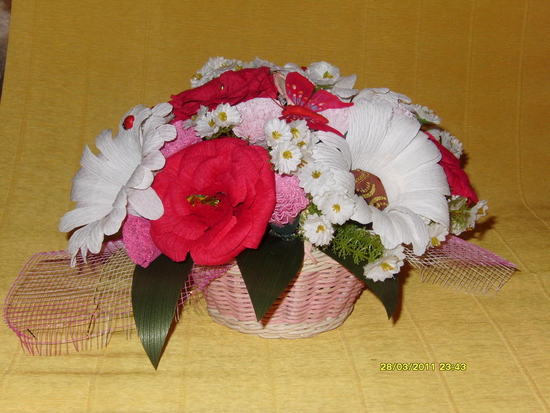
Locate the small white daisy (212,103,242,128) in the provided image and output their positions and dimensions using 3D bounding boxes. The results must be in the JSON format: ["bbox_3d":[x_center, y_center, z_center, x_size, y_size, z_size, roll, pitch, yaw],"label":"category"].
[{"bbox_3d":[-0.038,-0.072,0.810,0.024,0.024,0.013,0,-21,0],"label":"small white daisy"}]

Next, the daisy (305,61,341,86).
[{"bbox_3d":[0.042,-0.116,0.885,0.029,0.016,0.027,-4,54,-11],"label":"daisy"}]

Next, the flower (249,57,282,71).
[{"bbox_3d":[-0.007,-0.125,0.900,0.029,0.014,0.029,3,9,-1],"label":"flower"}]

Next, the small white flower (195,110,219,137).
[{"bbox_3d":[-0.054,-0.067,0.810,0.024,0.024,0.013,5,-20,14],"label":"small white flower"}]

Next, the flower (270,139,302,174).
[{"bbox_3d":[0.009,-0.038,0.785,0.025,0.025,0.013,0,-12,0],"label":"flower"}]

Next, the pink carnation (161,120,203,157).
[{"bbox_3d":[-0.075,-0.054,0.815,0.045,0.038,0.045,9,63,25],"label":"pink carnation"}]

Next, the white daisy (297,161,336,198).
[{"bbox_3d":[0.032,-0.021,0.775,0.029,0.028,0.013,0,-9,0],"label":"white daisy"}]

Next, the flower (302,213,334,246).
[{"bbox_3d":[0.033,0.018,0.780,0.026,0.026,0.014,-2,0,-7],"label":"flower"}]

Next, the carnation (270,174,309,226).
[{"bbox_3d":[0.010,-0.005,0.800,0.038,0.044,0.036,-1,-11,-3],"label":"carnation"}]

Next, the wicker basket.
[{"bbox_3d":[0.004,0.052,0.906,0.155,0.090,0.155,0,19,0],"label":"wicker basket"}]

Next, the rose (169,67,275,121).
[{"bbox_3d":[-0.043,-0.094,0.870,0.090,0.040,0.088,-14,13,5],"label":"rose"}]

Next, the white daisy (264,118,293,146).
[{"bbox_3d":[0.003,-0.059,0.805,0.022,0.022,0.012,0,-18,0],"label":"white daisy"}]

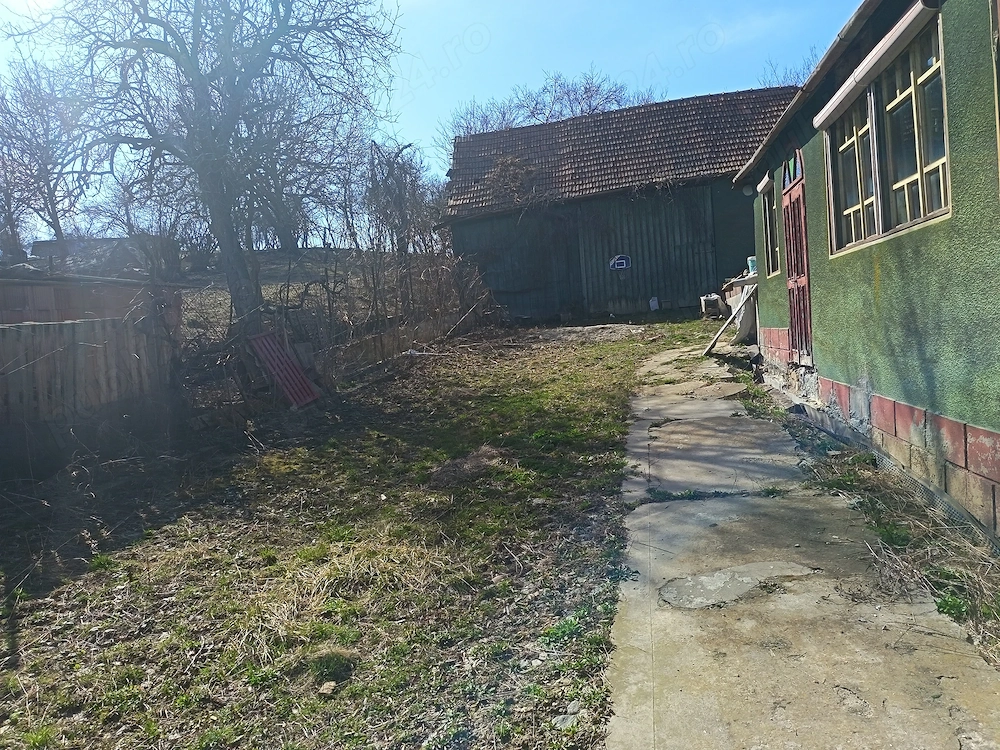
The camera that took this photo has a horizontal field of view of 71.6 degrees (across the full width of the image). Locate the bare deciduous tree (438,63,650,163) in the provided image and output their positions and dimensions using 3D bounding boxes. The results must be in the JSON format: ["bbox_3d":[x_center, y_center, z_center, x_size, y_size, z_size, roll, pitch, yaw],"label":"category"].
[{"bbox_3d":[2.024,-9.007,31.940,10.000,10.170,9.500,-4,4,12],"label":"bare deciduous tree"}]

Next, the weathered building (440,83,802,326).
[{"bbox_3d":[4.279,-5.225,22.153,11.000,6.480,5.800,-4,4,12],"label":"weathered building"}]

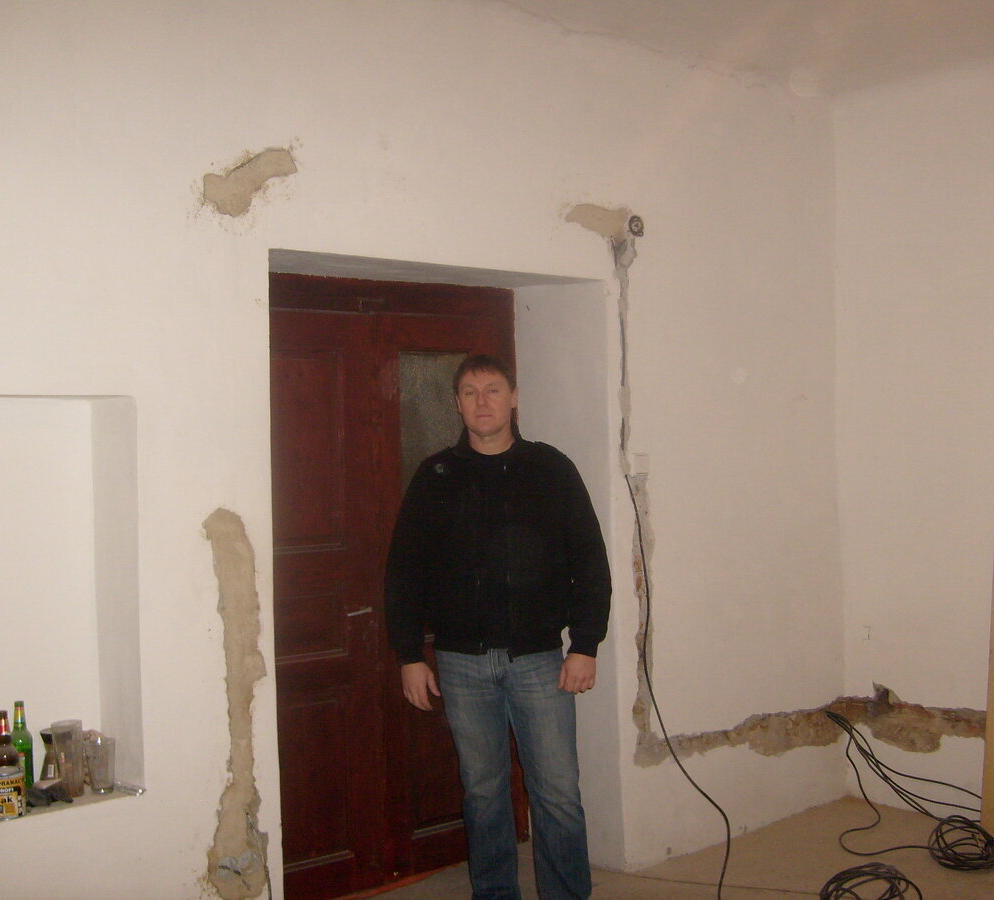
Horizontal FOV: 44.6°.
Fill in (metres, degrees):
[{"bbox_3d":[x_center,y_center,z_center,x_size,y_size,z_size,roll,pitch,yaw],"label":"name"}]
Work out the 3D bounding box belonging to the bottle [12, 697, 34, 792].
[{"bbox_3d":[-1.366,0.852,3.478,0.067,0.260,0.067,-1,0,-21],"label":"bottle"}]

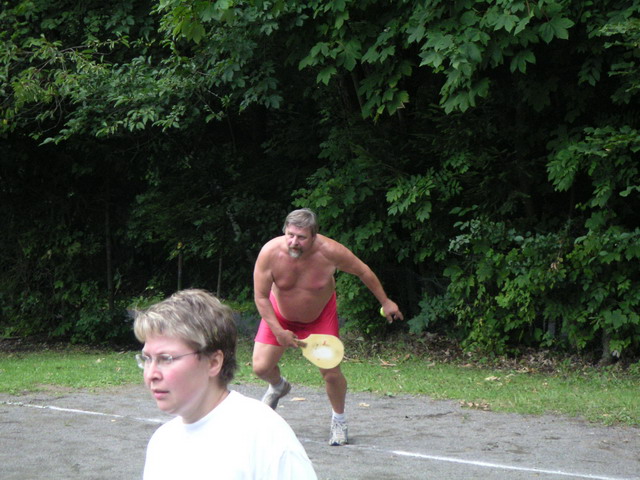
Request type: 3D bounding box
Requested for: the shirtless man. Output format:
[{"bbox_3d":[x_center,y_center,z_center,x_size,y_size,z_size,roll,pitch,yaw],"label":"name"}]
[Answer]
[{"bbox_3d":[0.050,0.520,12.600,0.920,1.430,0.950,0,2,12],"label":"shirtless man"}]

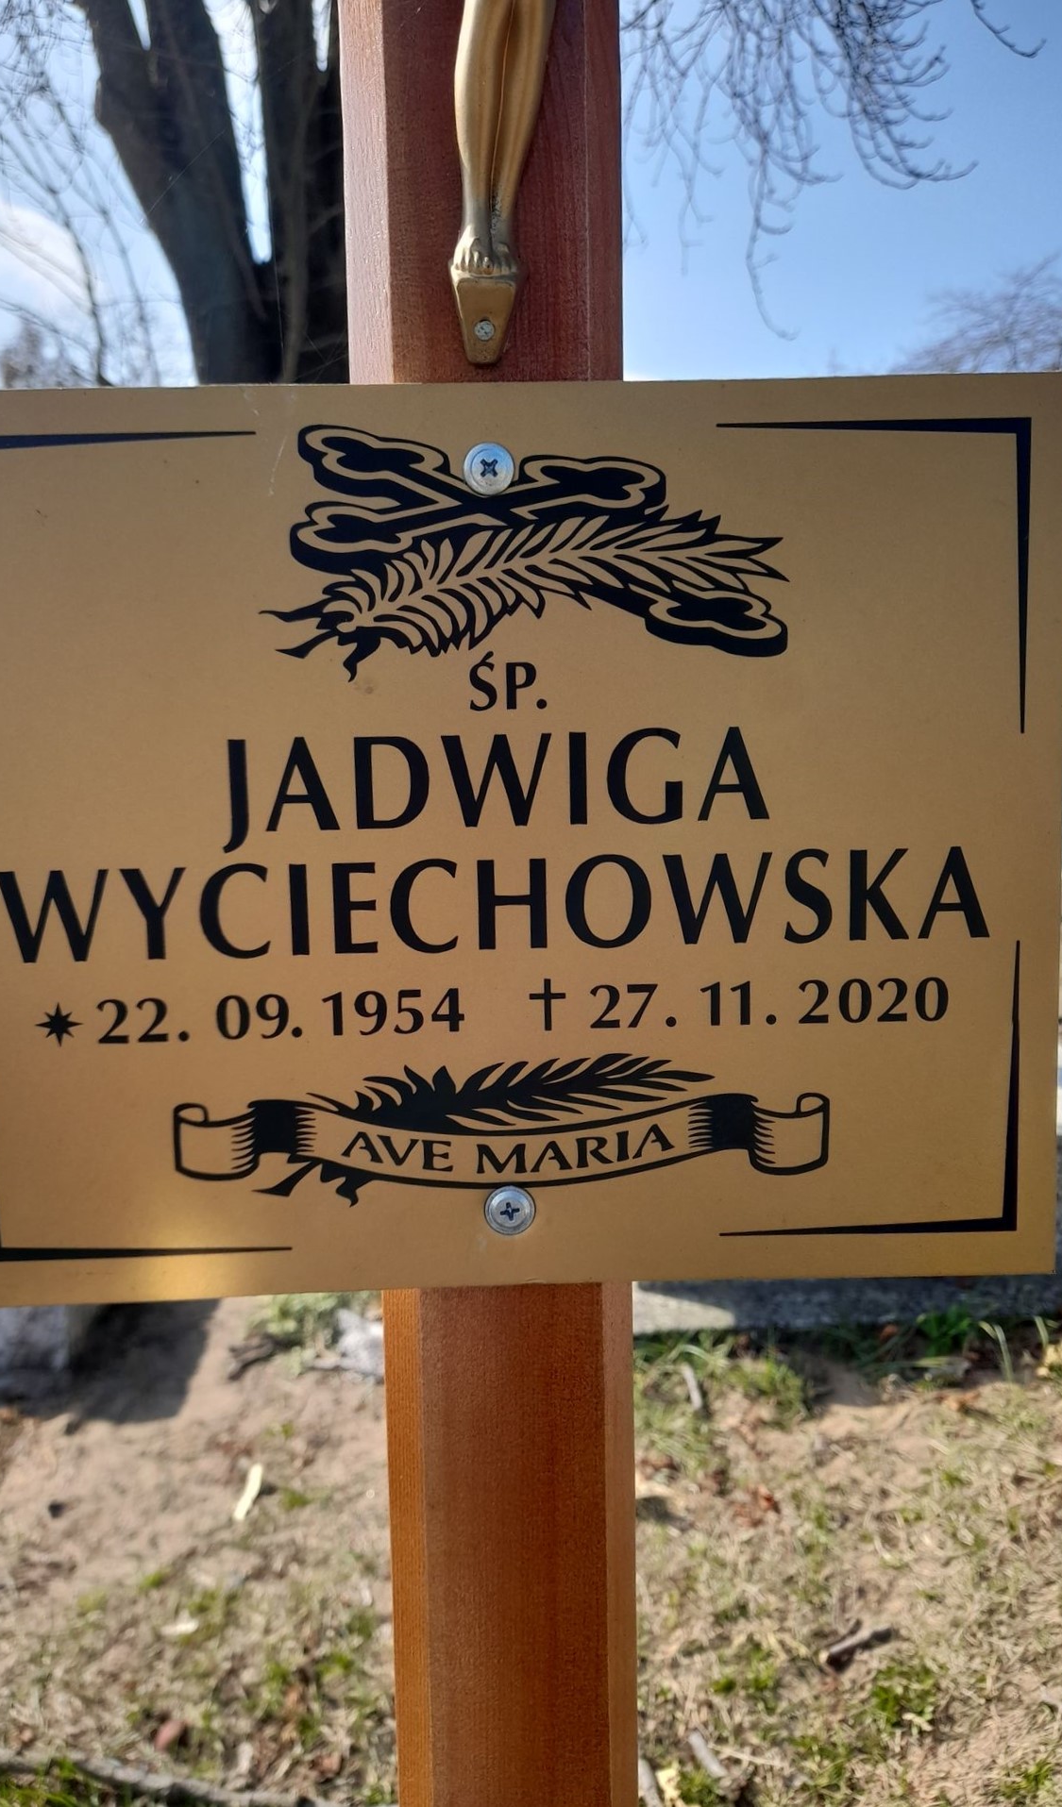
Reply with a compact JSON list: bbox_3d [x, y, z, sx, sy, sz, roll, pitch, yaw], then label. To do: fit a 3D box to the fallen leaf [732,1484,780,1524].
[{"bbox_3d":[0.338,0.901,1.956,0.065,0.027,0.065,-1,6,0],"label":"fallen leaf"}]

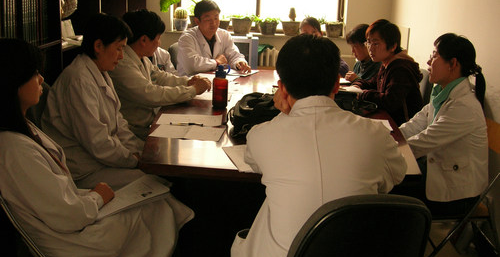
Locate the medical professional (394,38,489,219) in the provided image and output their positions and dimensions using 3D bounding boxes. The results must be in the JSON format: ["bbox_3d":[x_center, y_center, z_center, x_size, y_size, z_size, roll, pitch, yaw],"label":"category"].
[{"bbox_3d":[0.796,0.181,2.522,0.620,1.240,0.480,3,16,3],"label":"medical professional"}]

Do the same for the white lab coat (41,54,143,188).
[{"bbox_3d":[-0.717,-0.040,2.510,0.500,0.620,0.470,4,16,6],"label":"white lab coat"}]

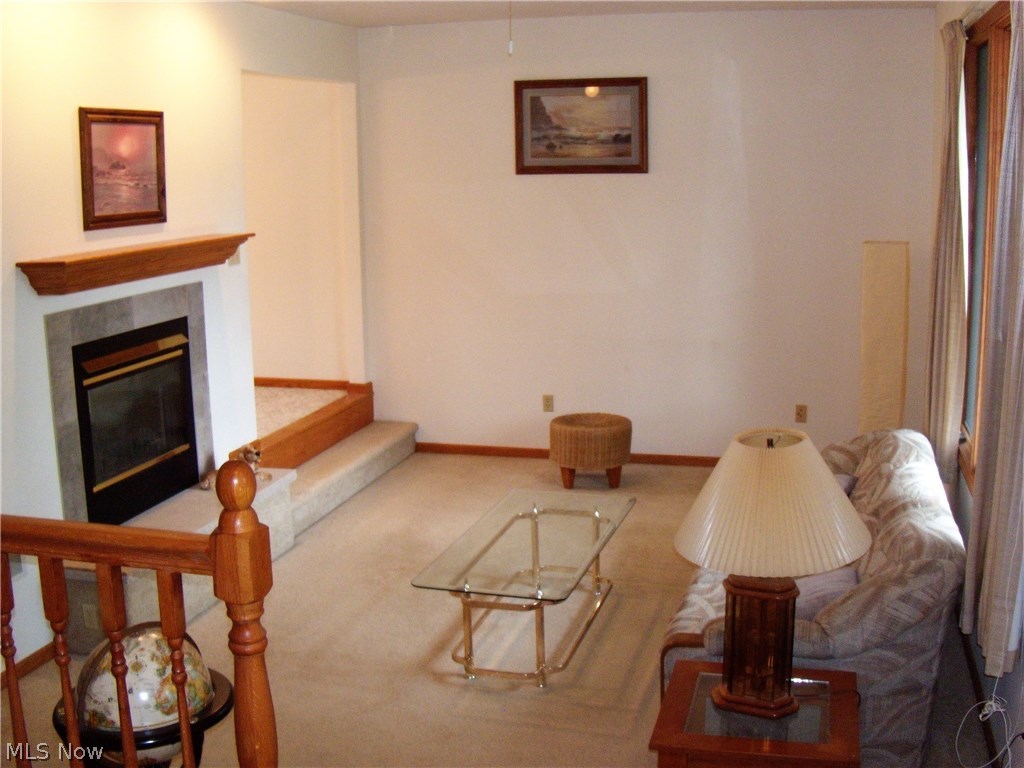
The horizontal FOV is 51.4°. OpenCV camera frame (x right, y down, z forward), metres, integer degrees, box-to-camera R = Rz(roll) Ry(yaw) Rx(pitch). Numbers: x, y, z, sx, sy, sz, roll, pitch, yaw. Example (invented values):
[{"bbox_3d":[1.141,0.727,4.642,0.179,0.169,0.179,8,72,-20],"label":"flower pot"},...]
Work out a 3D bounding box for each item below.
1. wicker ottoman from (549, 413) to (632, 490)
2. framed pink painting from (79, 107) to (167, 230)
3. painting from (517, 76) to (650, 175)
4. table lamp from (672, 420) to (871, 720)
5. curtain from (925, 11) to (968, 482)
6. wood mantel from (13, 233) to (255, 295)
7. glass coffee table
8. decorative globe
[{"bbox_3d":[0.486,0.420,6.505,0.500,0.385,0.500,-1,11,0],"label":"wicker ottoman"},{"bbox_3d":[-1.670,-0.930,4.593,0.030,0.495,0.590,2,12,16],"label":"framed pink painting"},{"bbox_3d":[0.423,-1.593,6.596,0.830,0.580,0.030,2,12,16],"label":"painting"},{"bbox_3d":[0.644,0.476,2.674,0.490,0.715,0.490,2,12,16],"label":"table lamp"},{"bbox_3d":[2.041,-0.660,5.011,0.130,2.080,0.850,2,12,16],"label":"curtain"},{"bbox_3d":[-1.584,-0.548,4.735,0.180,0.145,1.550,2,12,16],"label":"wood mantel"},{"bbox_3d":[0.097,0.826,4.454,0.620,0.400,1.260,2,12,16],"label":"glass coffee table"},{"bbox_3d":[-0.809,0.678,2.343,0.315,0.315,0.315,2,12,16],"label":"decorative globe"}]

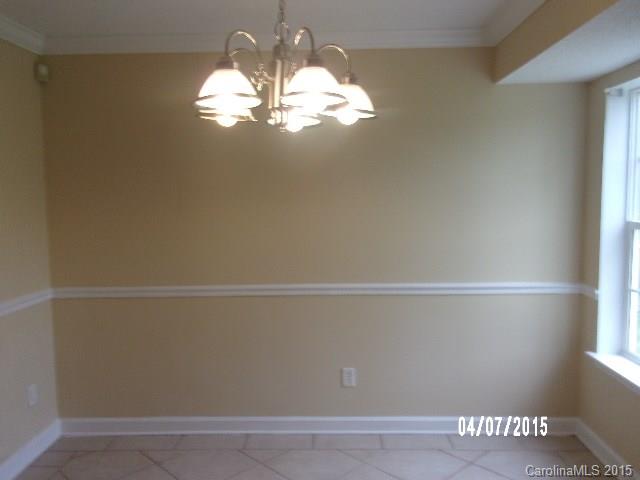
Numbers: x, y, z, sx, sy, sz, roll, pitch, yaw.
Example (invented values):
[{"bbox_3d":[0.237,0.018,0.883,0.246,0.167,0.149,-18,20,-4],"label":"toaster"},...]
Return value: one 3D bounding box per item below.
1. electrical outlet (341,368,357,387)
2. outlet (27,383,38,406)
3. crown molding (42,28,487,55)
[{"bbox_3d":[0.182,0.860,3.241,0.073,0.115,0.008,-1,4,1],"label":"electrical outlet"},{"bbox_3d":[-1.670,0.904,3.021,0.008,0.115,0.072,-1,4,1],"label":"outlet"},{"bbox_3d":[-0.345,-1.179,3.069,2.700,0.086,0.086,-1,4,1],"label":"crown molding"}]

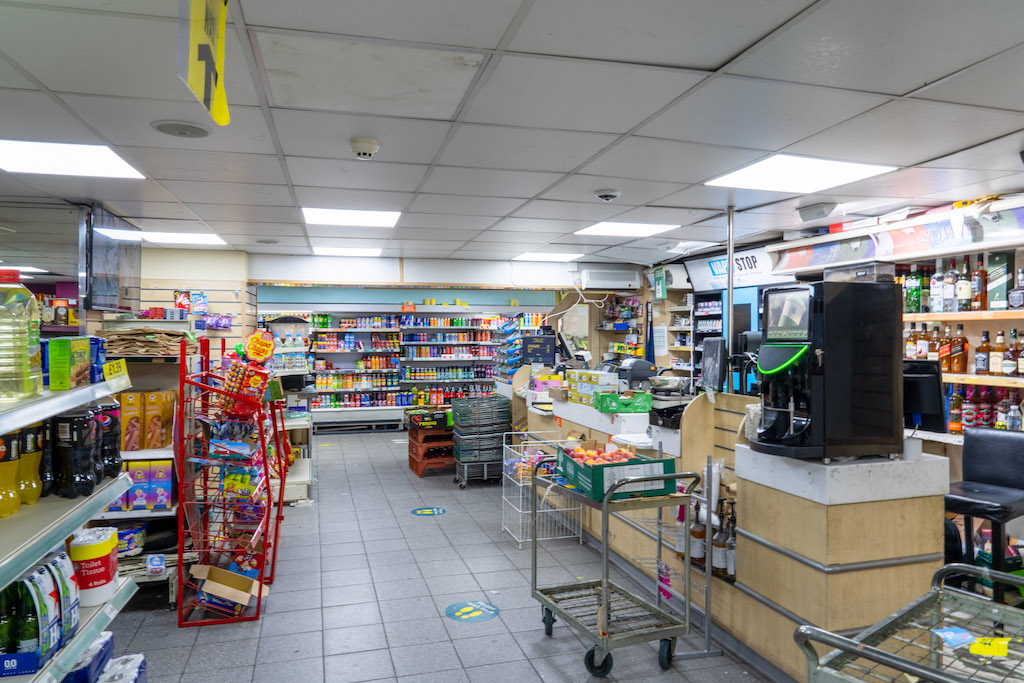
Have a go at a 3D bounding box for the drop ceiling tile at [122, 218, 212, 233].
[{"bbox_3d":[-2.304,-0.770,4.518,0.600,0.020,0.600,0,0,-14],"label":"drop ceiling tile"}]

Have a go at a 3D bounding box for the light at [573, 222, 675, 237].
[{"bbox_3d":[0.763,-0.770,4.656,0.600,0.030,0.600,0,1,-14],"label":"light"}]

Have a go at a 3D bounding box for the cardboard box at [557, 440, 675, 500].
[{"bbox_3d":[0.493,0.617,3.290,0.400,0.155,0.550,0,1,-13],"label":"cardboard box"}]

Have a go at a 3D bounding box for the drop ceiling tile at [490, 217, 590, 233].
[{"bbox_3d":[0.203,-0.768,4.500,0.595,0.025,0.595,0,1,-14],"label":"drop ceiling tile"}]

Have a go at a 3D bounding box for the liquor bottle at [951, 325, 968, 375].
[{"bbox_3d":[2.692,0.045,4.100,0.078,0.290,0.078,0,1,-33],"label":"liquor bottle"}]

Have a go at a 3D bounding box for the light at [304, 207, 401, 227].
[{"bbox_3d":[-0.982,-0.775,4.214,0.600,0.030,0.600,0,1,-14],"label":"light"}]

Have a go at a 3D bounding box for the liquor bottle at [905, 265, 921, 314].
[{"bbox_3d":[2.363,-0.307,4.020,0.075,0.292,0.085,0,0,-37],"label":"liquor bottle"}]

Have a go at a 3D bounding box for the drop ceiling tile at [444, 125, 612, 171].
[{"bbox_3d":[0.036,-0.733,2.595,0.600,0.020,0.600,0,1,-14],"label":"drop ceiling tile"}]

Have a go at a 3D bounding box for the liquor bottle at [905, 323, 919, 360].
[{"bbox_3d":[2.358,0.031,4.020,0.075,0.283,0.077,0,0,-37],"label":"liquor bottle"}]

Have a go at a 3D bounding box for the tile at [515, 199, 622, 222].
[{"bbox_3d":[0.331,-0.747,3.885,0.600,0.020,0.600,0,1,-14],"label":"tile"}]

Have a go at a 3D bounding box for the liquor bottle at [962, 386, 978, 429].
[{"bbox_3d":[2.725,0.409,4.060,0.085,0.290,0.085,0,1,-45],"label":"liquor bottle"}]

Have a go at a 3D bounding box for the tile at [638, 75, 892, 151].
[{"bbox_3d":[0.771,-0.721,2.183,0.600,0.020,0.600,0,1,-14],"label":"tile"}]

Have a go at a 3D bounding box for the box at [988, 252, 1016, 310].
[{"bbox_3d":[2.584,-0.316,3.600,0.087,0.302,0.087,0,1,-28],"label":"box"}]

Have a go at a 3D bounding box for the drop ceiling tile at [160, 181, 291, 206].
[{"bbox_3d":[-1.416,-0.755,3.482,0.597,0.022,0.597,0,1,-14],"label":"drop ceiling tile"}]

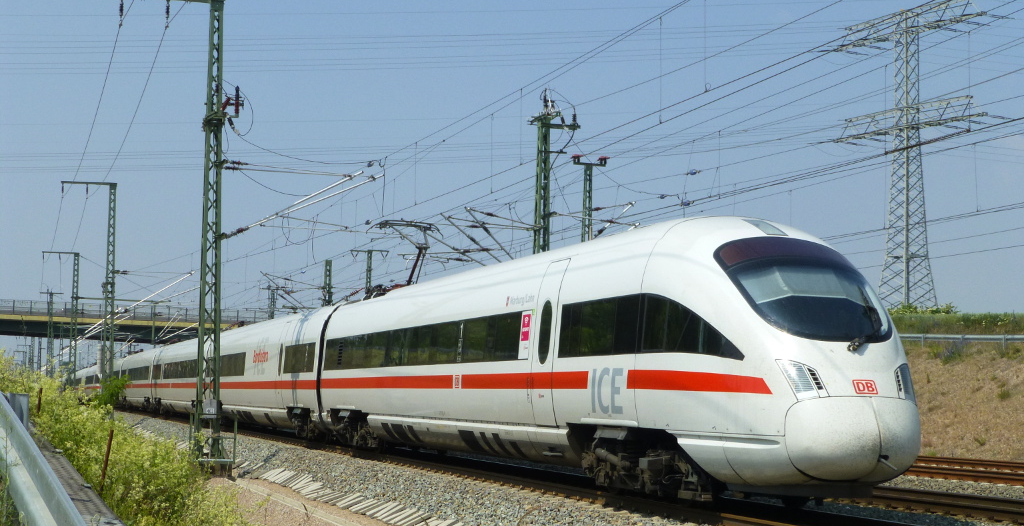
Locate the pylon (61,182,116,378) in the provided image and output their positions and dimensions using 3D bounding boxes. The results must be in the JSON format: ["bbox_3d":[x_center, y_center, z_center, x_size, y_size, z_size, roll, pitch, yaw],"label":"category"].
[{"bbox_3d":[-20.759,2.066,84.197,2.780,12.150,0.500,2,-4,-16],"label":"pylon"}]

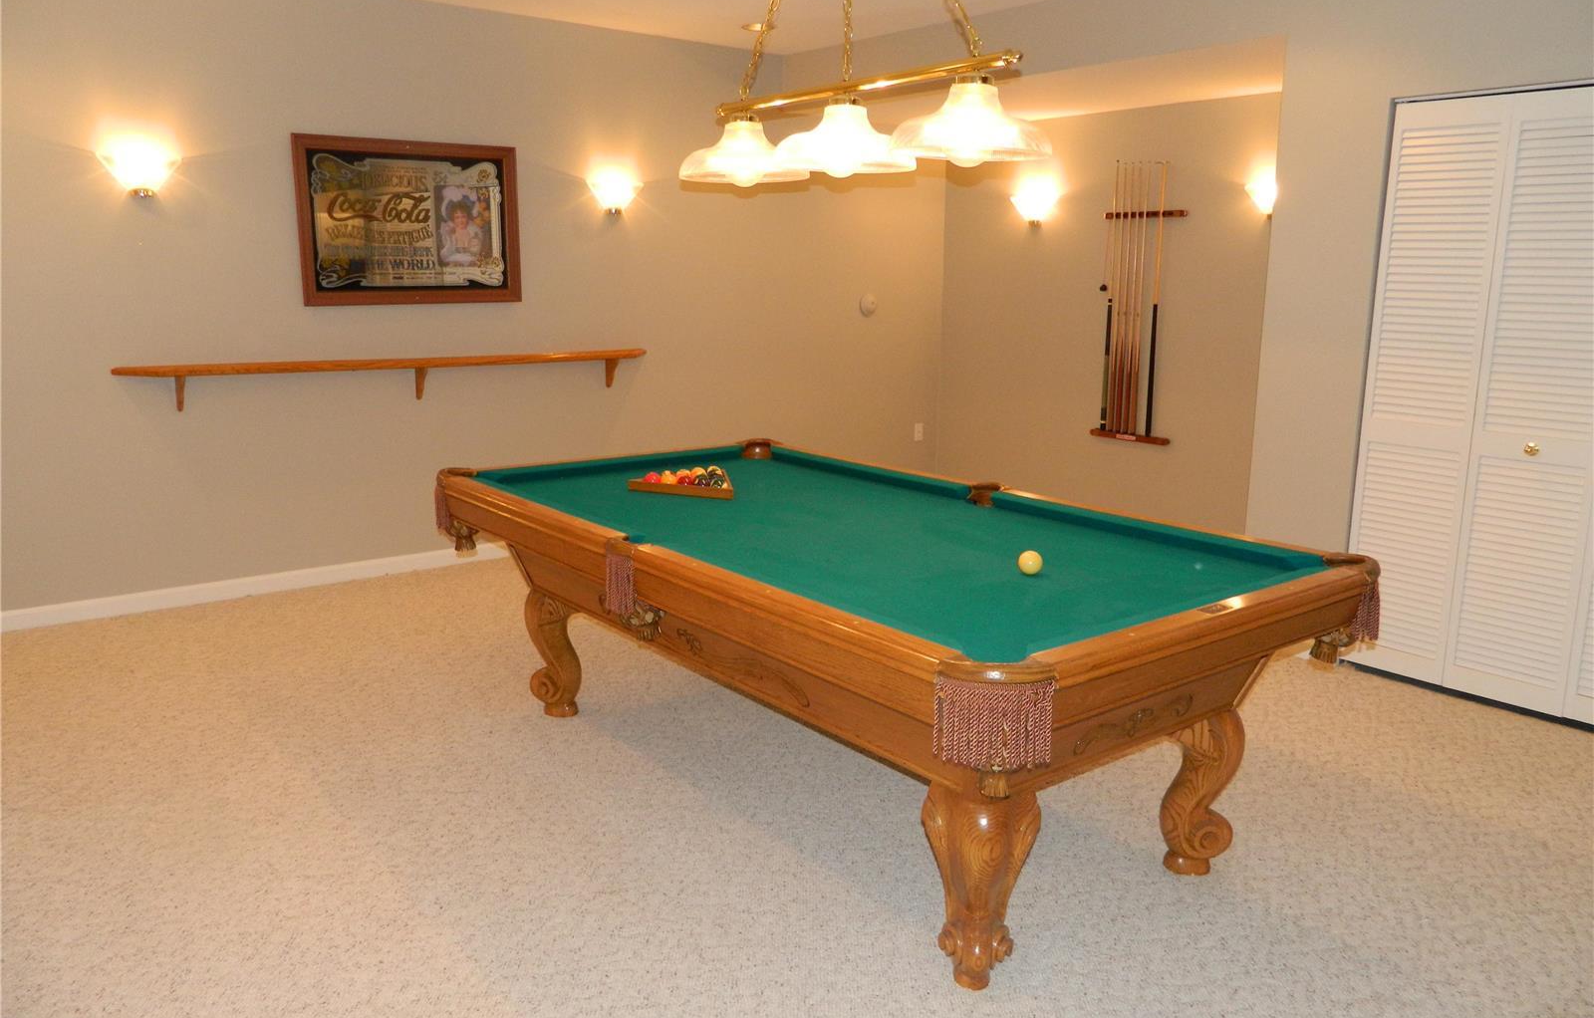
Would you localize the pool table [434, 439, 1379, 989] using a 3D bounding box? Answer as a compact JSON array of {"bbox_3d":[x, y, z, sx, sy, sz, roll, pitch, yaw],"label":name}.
[{"bbox_3d":[0.093,0.398,3.301,1.390,0.805,2.500,-8,14,-37],"label":"pool table"}]

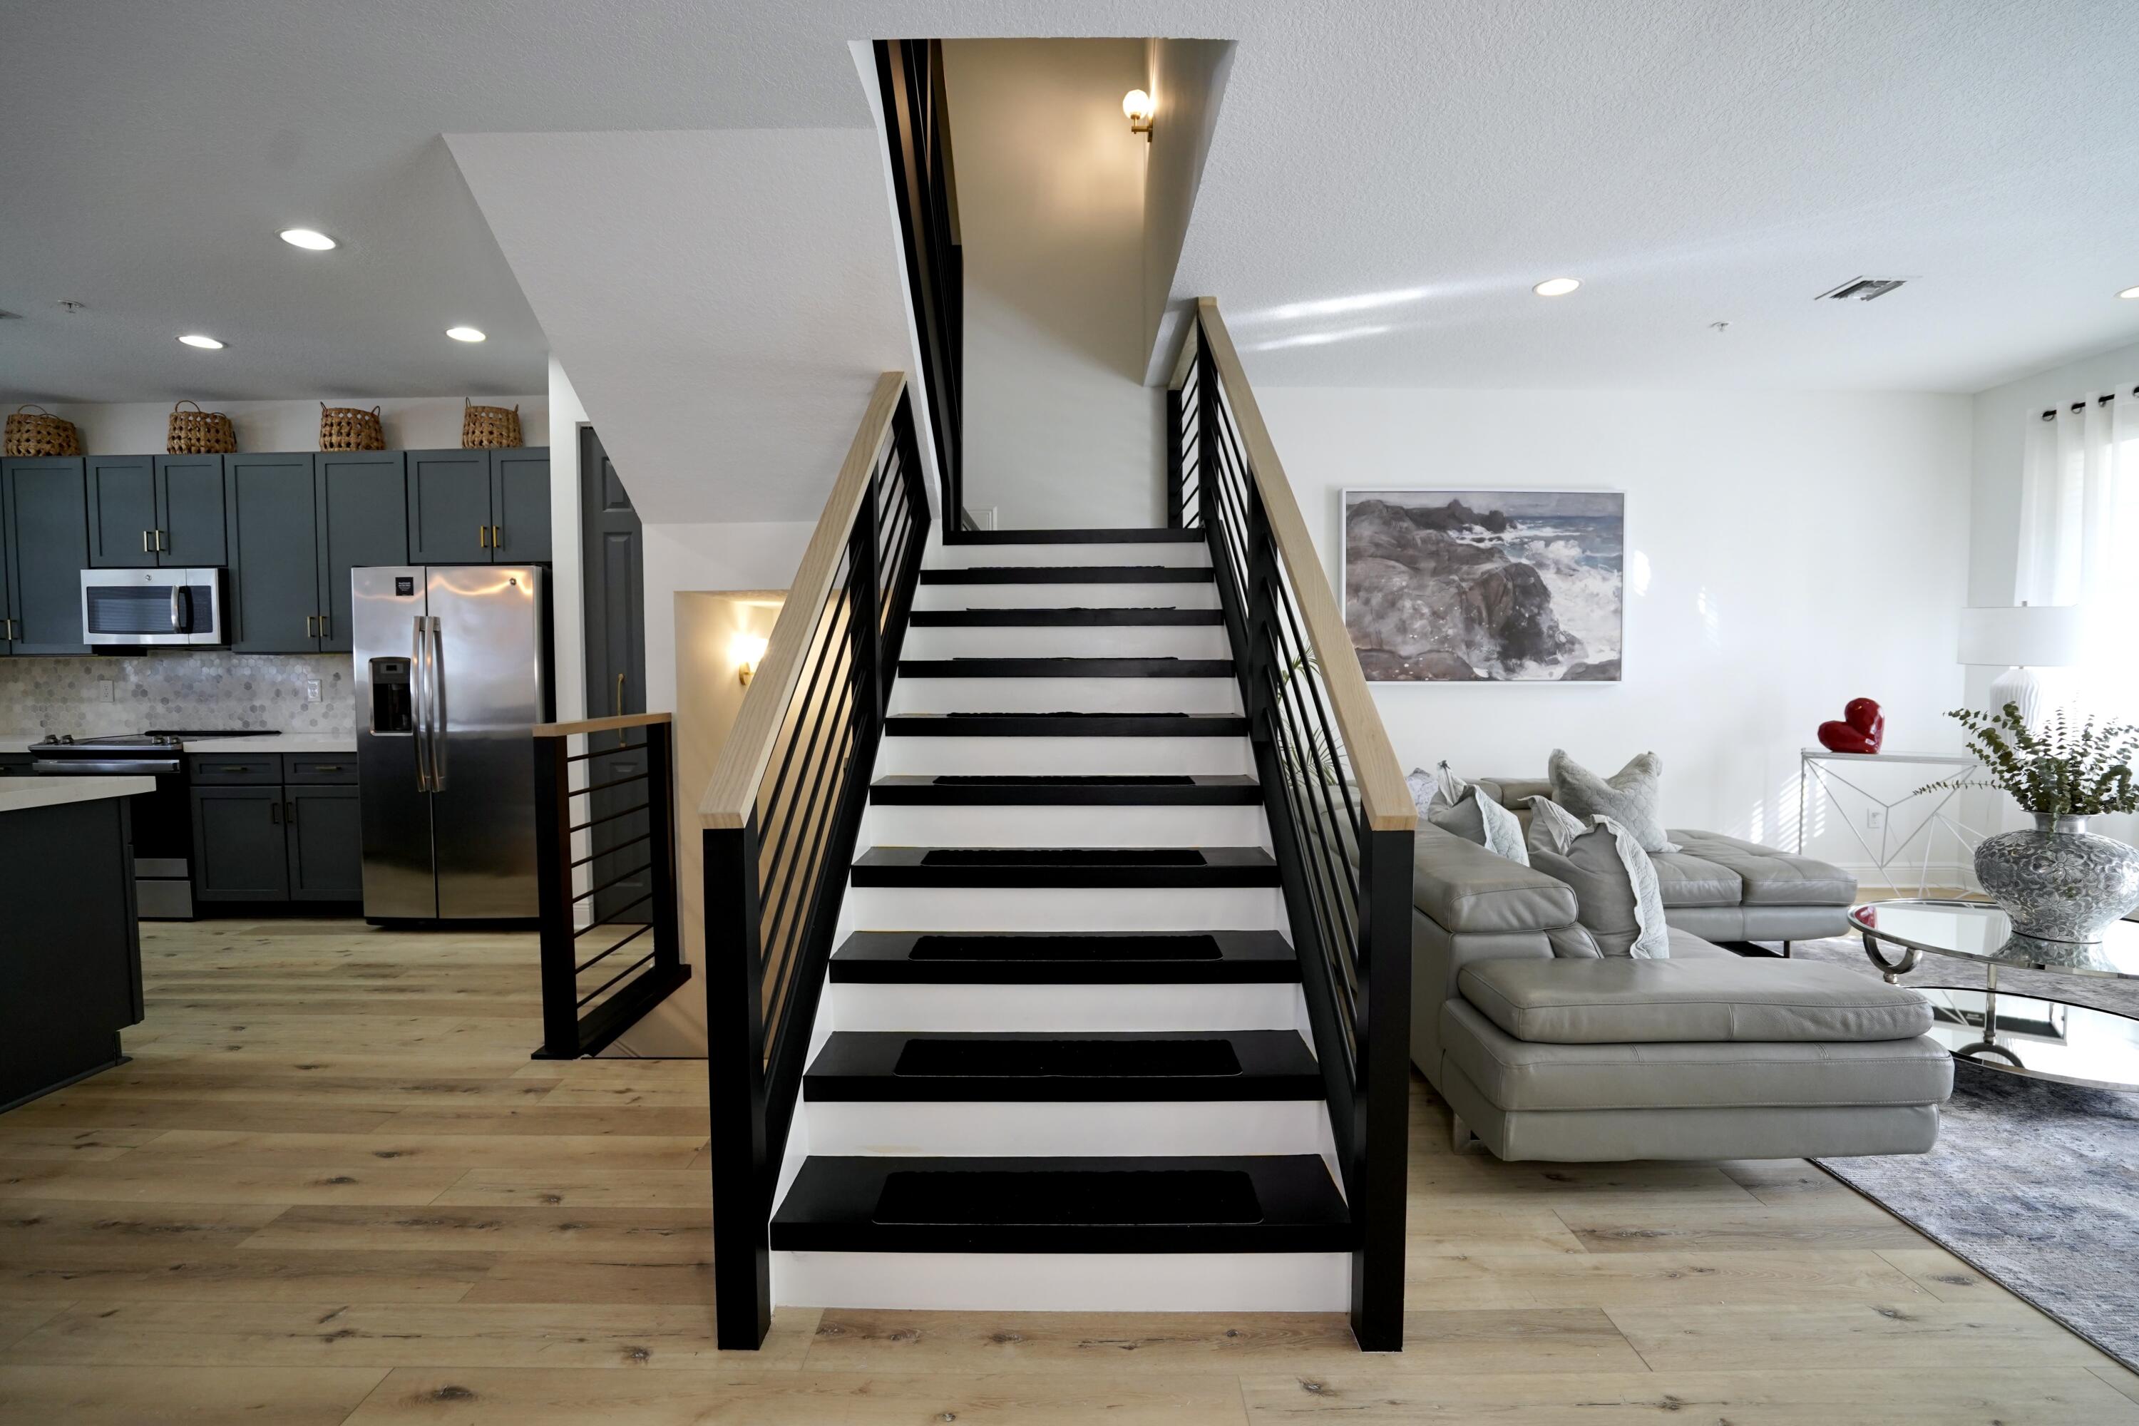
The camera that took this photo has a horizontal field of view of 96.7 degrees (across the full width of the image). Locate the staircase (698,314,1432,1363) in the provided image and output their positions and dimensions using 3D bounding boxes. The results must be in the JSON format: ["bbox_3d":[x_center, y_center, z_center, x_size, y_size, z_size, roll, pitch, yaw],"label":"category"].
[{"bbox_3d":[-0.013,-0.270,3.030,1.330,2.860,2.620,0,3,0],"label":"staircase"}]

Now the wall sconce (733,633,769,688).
[{"bbox_3d":[-1.600,-0.266,4.802,0.160,0.265,0.130,0,3,0],"label":"wall sconce"}]

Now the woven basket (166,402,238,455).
[{"bbox_3d":[-4.822,-1.565,5.272,0.290,0.331,0.290,0,3,0],"label":"woven basket"}]

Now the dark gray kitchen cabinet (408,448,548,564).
[{"bbox_3d":[-3.126,-1.121,5.302,0.880,0.610,0.340,0,3,0],"label":"dark gray kitchen cabinet"}]

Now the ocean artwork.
[{"bbox_3d":[2.232,-0.687,5.140,1.525,1.040,0.045,0,3,1],"label":"ocean artwork"}]

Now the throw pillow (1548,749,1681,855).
[{"bbox_3d":[2.559,0.421,4.514,0.550,0.490,0.200,1,-17,-2],"label":"throw pillow"}]

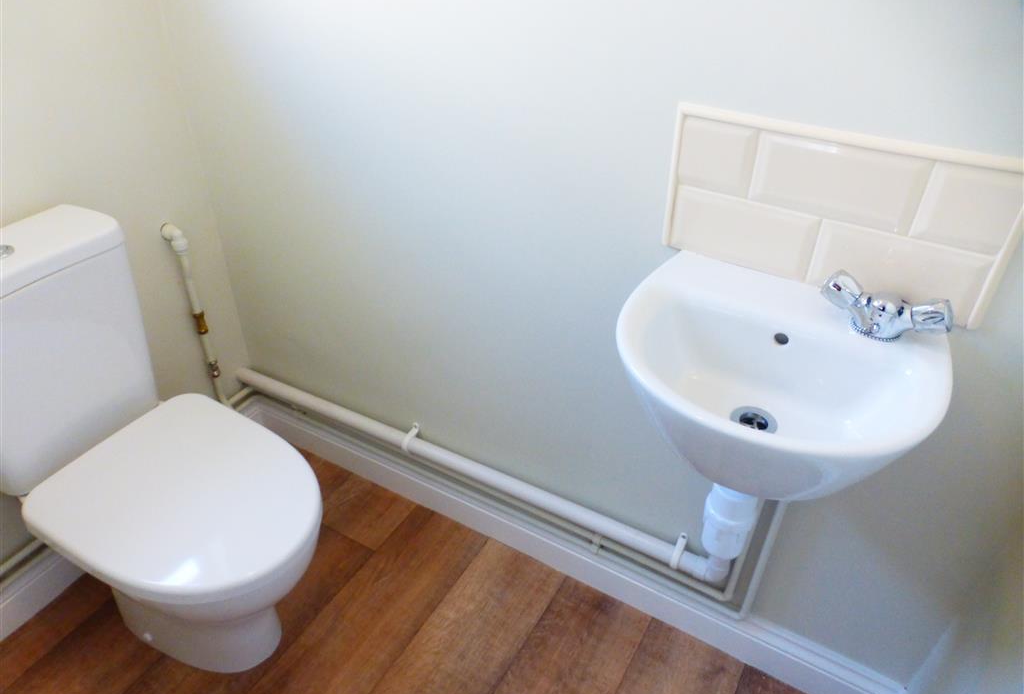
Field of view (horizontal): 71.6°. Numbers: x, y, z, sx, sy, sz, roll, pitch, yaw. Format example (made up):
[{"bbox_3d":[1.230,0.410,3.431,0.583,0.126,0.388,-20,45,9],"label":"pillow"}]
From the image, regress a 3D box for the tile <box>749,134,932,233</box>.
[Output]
[{"bbox_3d":[0.408,-0.208,0.900,0.200,0.100,0.010,19,39,24],"label":"tile"}]

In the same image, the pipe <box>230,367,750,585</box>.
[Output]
[{"bbox_3d":[-0.148,0.248,1.588,1.265,0.085,0.044,19,39,24],"label":"pipe"}]

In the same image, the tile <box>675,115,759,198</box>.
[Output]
[{"bbox_3d":[0.279,-0.255,0.964,0.100,0.100,0.010,19,39,24],"label":"tile"}]

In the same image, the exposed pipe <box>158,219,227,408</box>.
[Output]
[{"bbox_3d":[-0.720,-0.050,1.645,0.050,0.509,0.038,19,39,24],"label":"exposed pipe"}]

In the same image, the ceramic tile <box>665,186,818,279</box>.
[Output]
[{"bbox_3d":[0.323,-0.160,1.001,0.200,0.100,0.010,19,39,24],"label":"ceramic tile"}]

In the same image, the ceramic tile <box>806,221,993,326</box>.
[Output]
[{"bbox_3d":[0.494,-0.097,0.915,0.200,0.100,0.010,19,39,24],"label":"ceramic tile"}]

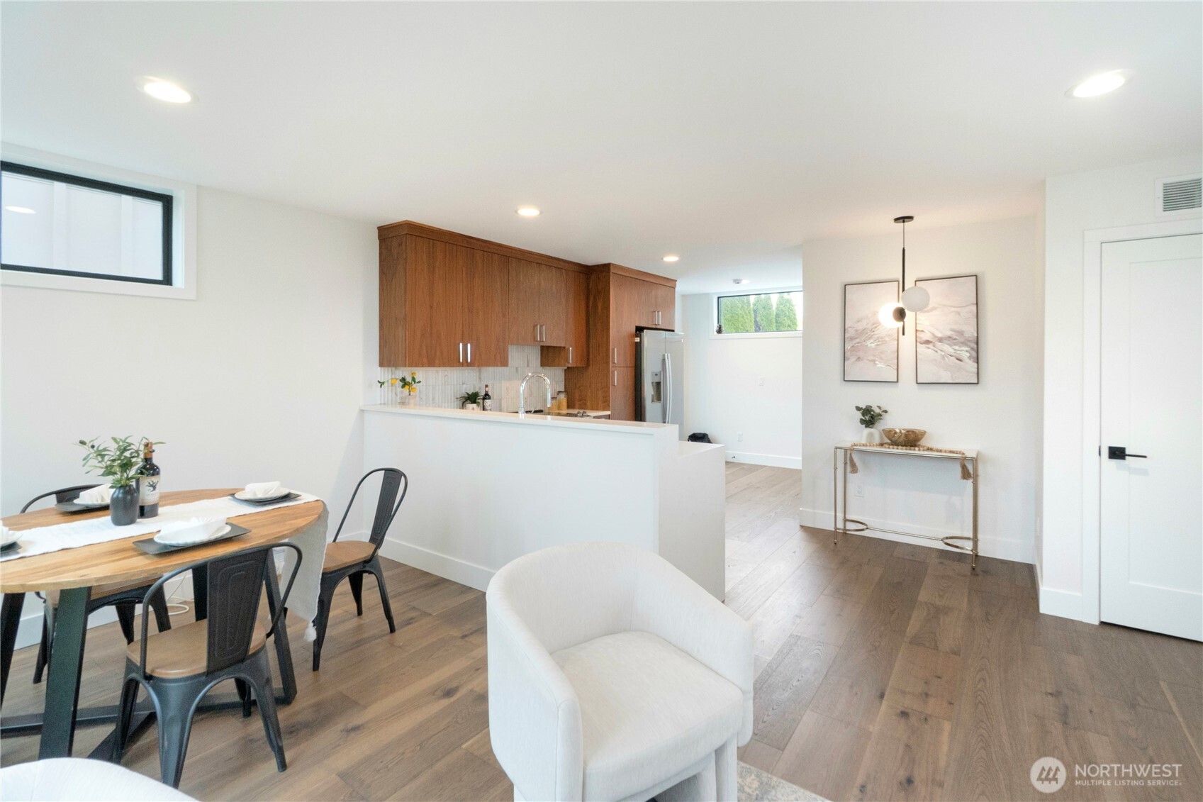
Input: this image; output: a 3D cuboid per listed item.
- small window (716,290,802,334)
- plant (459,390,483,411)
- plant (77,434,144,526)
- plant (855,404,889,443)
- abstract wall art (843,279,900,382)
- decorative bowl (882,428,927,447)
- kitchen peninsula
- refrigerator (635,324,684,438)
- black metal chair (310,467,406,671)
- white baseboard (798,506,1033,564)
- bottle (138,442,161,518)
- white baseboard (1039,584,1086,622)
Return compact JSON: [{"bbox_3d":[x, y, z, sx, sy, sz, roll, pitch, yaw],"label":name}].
[{"bbox_3d":[2.263,-1.242,7.064,1.323,0.541,0.090,2,3,33],"label":"small window"},{"bbox_3d":[-1.119,0.032,4.278,0.190,0.240,0.190,2,3,33],"label":"plant"},{"bbox_3d":[-1.983,0.322,2.043,0.250,0.340,0.240,2,3,33],"label":"plant"},{"bbox_3d":[2.140,0.187,3.984,0.240,0.305,0.200,2,3,33],"label":"plant"},{"bbox_3d":[2.188,-0.564,4.089,0.410,0.836,0.035,2,3,33],"label":"abstract wall art"},{"bbox_3d":[2.306,0.279,3.820,0.295,0.122,0.295,2,3,33],"label":"decorative bowl"},{"bbox_3d":[-0.543,0.621,3.376,2.527,1.091,0.764,2,3,33],"label":"kitchen peninsula"},{"bbox_3d":[0.483,0.074,6.081,0.741,1.795,0.879,2,3,36],"label":"refrigerator"},{"bbox_3d":[-1.338,0.794,2.565,0.430,0.850,0.490,2,3,36],"label":"black metal chair"},{"bbox_3d":[2.402,1.050,3.962,1.565,0.147,0.020,2,3,33],"label":"white baseboard"},{"bbox_3d":[-1.934,0.334,2.145,0.080,0.305,0.080,2,3,33],"label":"bottle"},{"bbox_3d":[2.568,1.131,2.795,0.178,0.150,0.020,2,3,33],"label":"white baseboard"}]

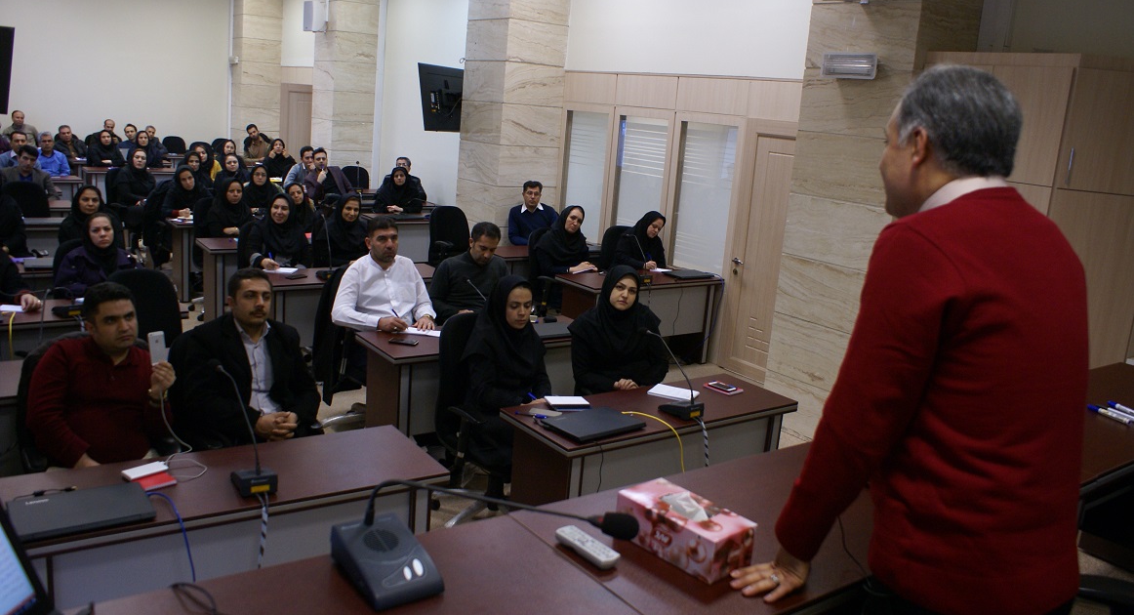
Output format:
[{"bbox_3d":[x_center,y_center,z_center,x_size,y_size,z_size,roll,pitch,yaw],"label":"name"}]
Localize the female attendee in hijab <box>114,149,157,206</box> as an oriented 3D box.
[{"bbox_3d":[-4.662,-1.064,9.333,0.520,1.280,0.750,-5,16,-36],"label":"female attendee in hijab"}]

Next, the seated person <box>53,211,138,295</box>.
[{"bbox_3d":[-2.779,0.017,5.114,0.540,1.220,0.750,-4,16,-35],"label":"seated person"}]

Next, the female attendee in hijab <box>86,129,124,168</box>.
[{"bbox_3d":[-6.445,-1.849,11.967,0.520,1.260,0.760,-5,16,-36],"label":"female attendee in hijab"}]

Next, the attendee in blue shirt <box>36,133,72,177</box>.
[{"bbox_3d":[-6.471,-1.534,10.732,0.550,1.280,0.750,-6,17,-40],"label":"attendee in blue shirt"}]

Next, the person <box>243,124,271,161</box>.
[{"bbox_3d":[-5.157,-2.306,14.205,0.560,1.310,0.780,-6,17,-40],"label":"person"}]

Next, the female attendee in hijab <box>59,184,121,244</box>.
[{"bbox_3d":[-3.452,-0.292,6.228,0.520,1.220,0.750,-4,16,-35],"label":"female attendee in hijab"}]

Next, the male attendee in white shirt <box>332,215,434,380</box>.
[{"bbox_3d":[-1.102,0.145,5.157,0.620,1.360,0.850,-2,14,-28],"label":"male attendee in white shirt"}]

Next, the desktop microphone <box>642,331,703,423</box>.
[{"bbox_3d":[0.485,0.300,3.960,0.130,0.340,0.350,-7,17,-41],"label":"desktop microphone"}]

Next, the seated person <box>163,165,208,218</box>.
[{"bbox_3d":[-3.690,-0.758,8.254,0.500,1.230,0.760,-5,16,-36],"label":"seated person"}]

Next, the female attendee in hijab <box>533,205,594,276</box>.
[{"bbox_3d":[0.005,-0.206,7.095,0.500,1.280,0.780,-5,16,-36],"label":"female attendee in hijab"}]

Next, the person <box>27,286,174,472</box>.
[{"bbox_3d":[-1.589,0.540,3.089,0.600,1.290,0.800,-8,18,-44],"label":"person"}]

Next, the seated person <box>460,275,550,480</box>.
[{"bbox_3d":[-0.293,0.471,4.038,0.500,1.260,0.780,-6,16,-39],"label":"seated person"}]

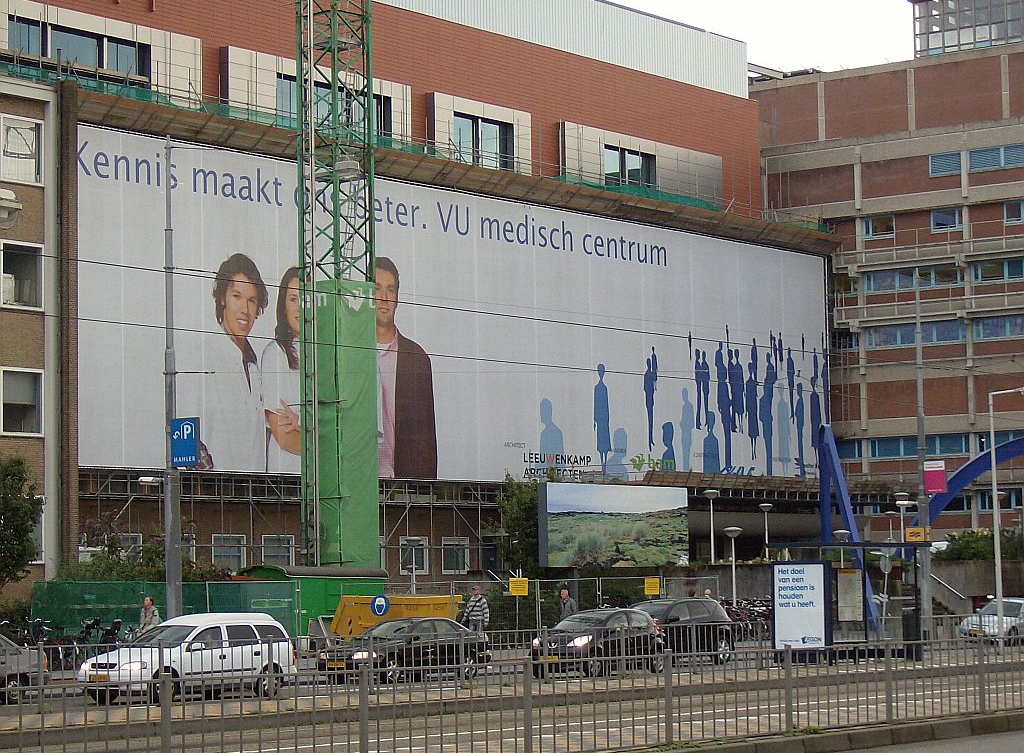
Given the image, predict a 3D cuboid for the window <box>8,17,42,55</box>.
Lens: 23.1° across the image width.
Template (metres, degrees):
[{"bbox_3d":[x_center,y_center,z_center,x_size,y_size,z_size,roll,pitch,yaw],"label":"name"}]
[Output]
[{"bbox_3d":[-19.296,-12.983,99.602,0.200,2.500,1.900,-5,-6,37],"label":"window"}]

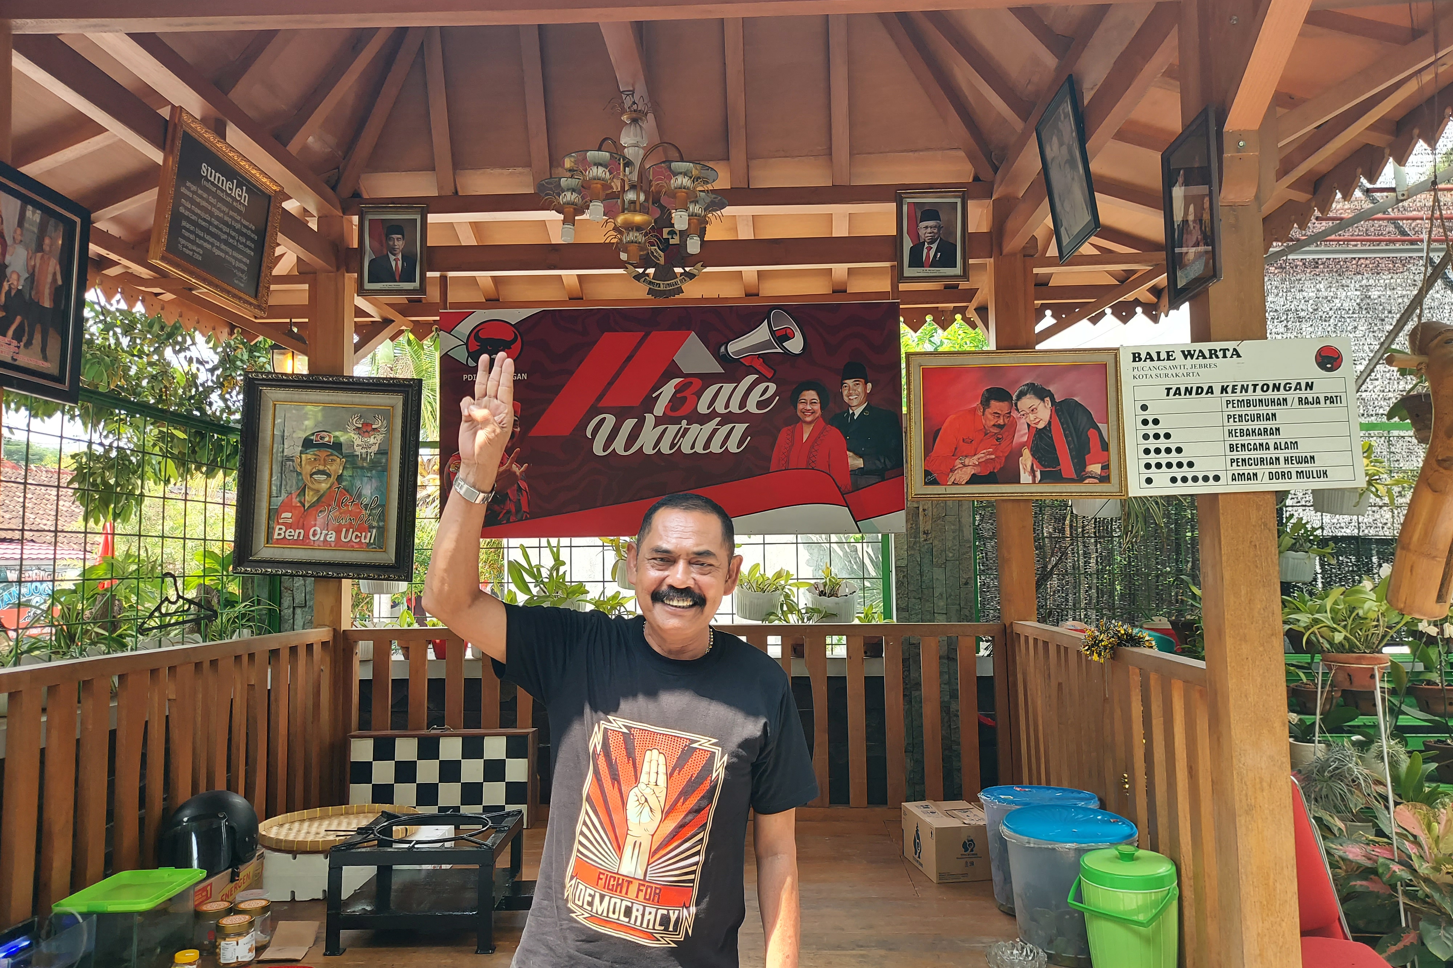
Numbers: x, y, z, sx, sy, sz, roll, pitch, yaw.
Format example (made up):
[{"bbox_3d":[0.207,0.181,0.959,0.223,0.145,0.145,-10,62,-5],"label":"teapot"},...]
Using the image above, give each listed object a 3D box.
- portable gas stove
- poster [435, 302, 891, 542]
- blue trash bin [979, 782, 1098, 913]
[{"bbox_3d":[-0.846,1.114,2.998,0.465,0.280,0.460,-1,-5,0],"label":"portable gas stove"},{"bbox_3d":[-0.231,-0.263,4.318,1.910,0.953,0.025,-1,-5,2],"label":"poster"},{"bbox_3d":[0.938,1.087,3.134,0.347,0.315,0.347,-1,-5,2],"label":"blue trash bin"}]

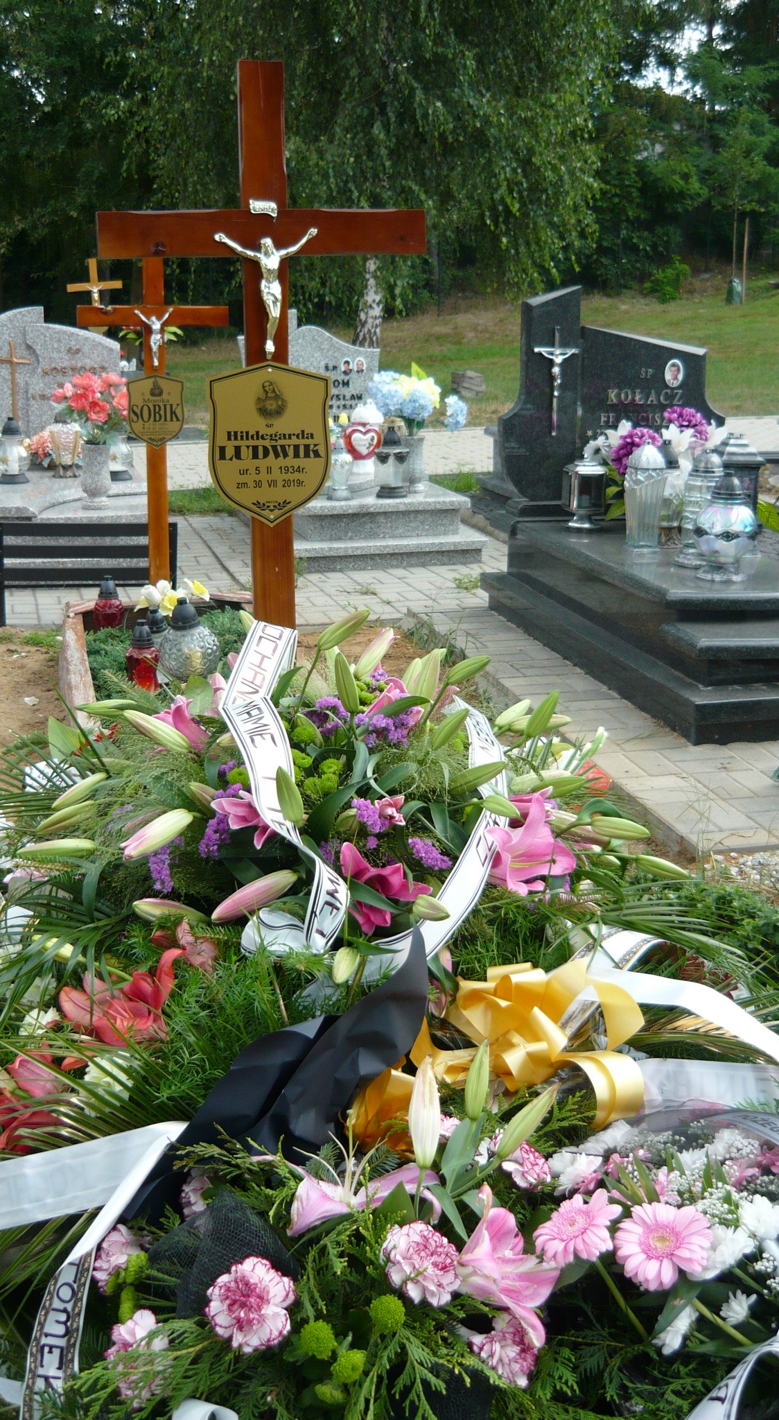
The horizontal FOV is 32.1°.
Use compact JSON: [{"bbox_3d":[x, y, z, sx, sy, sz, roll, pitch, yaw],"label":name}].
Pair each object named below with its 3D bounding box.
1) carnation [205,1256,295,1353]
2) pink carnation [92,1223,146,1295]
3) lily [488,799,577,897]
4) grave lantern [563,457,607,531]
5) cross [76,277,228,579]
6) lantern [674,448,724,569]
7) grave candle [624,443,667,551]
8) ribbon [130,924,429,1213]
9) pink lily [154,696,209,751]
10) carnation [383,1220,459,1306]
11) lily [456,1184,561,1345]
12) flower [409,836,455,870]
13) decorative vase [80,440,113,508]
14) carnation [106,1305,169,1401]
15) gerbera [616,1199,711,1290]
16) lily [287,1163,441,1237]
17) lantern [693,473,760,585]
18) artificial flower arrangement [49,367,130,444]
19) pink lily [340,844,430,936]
[{"bbox_3d":[-0.123,0.527,1.200,0.077,0.072,0.058,0,15,0],"label":"carnation"},{"bbox_3d":[-0.252,0.507,1.250,0.056,0.064,0.052,0,15,0],"label":"pink carnation"},{"bbox_3d":[0.198,0.192,1.880,0.115,0.120,0.095,-11,-3,-31],"label":"lily"},{"bbox_3d":[0.769,-0.848,5.320,0.165,0.295,0.155,-4,16,-15],"label":"grave lantern"},{"bbox_3d":[-0.868,-1.030,5.060,0.550,1.340,0.075,-4,18,-14],"label":"cross"},{"bbox_3d":[1.074,-0.700,4.680,0.152,0.365,0.152,-4,18,-14],"label":"lantern"},{"bbox_3d":[0.924,-0.768,4.870,0.150,0.375,0.150,-4,16,-13],"label":"grave candle"},{"bbox_3d":[-0.119,0.391,1.460,0.180,0.160,0.400,11,19,33],"label":"ribbon"},{"bbox_3d":[-0.321,0.021,2.080,0.075,0.080,0.080,17,-9,44],"label":"pink lily"},{"bbox_3d":[0.029,0.512,1.250,0.072,0.058,0.070,2,44,-2],"label":"carnation"},{"bbox_3d":[0.109,0.509,1.240,0.095,0.125,0.085,-11,19,-35],"label":"lily"},{"bbox_3d":[0.059,0.203,1.930,0.062,0.043,0.045,-3,16,-11],"label":"flower"},{"bbox_3d":[-1.428,-1.144,6.600,0.148,0.310,0.148,-4,16,-15],"label":"decorative vase"},{"bbox_3d":[-0.216,0.553,1.160,0.062,0.075,0.060,-2,-24,-7],"label":"carnation"},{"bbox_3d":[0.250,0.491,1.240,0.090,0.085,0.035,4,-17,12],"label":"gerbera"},{"bbox_3d":[-0.025,0.474,1.310,0.142,0.060,0.100,0,15,0],"label":"lily"},{"bbox_3d":[1.106,-0.599,4.440,0.212,0.348,0.212,-4,16,-15],"label":"lantern"},{"bbox_3d":[-1.375,-1.401,6.250,0.385,0.340,0.330,-4,18,-14],"label":"artificial flower arrangement"},{"bbox_3d":[-0.007,0.247,1.880,0.125,0.115,0.095,0,15,0],"label":"pink lily"}]

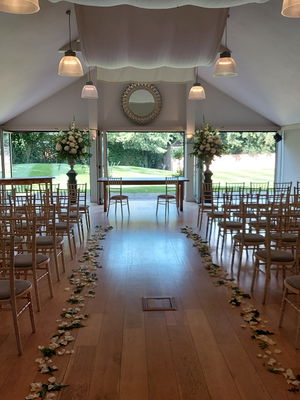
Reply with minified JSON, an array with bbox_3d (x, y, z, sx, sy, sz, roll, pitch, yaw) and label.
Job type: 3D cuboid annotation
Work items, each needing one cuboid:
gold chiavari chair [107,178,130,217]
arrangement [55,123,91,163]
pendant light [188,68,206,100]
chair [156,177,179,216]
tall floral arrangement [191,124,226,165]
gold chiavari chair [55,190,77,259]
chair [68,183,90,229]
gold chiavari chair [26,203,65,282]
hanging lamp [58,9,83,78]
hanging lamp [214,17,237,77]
[{"bbox_3d":[-0.710,-0.058,6.503,0.400,0.925,0.420,6,12,28],"label":"gold chiavari chair"},{"bbox_3d":[-2.060,-1.528,7.706,0.947,1.047,0.871,0,9,0],"label":"arrangement"},{"bbox_3d":[1.137,-2.863,6.938,0.410,0.864,0.410,0,9,0],"label":"pendant light"},{"bbox_3d":[0.403,-0.068,6.556,0.400,0.925,0.420,-8,13,-38],"label":"chair"},{"bbox_3d":[1.569,-1.476,7.714,0.948,1.049,0.872,0,9,0],"label":"tall floral arrangement"},{"bbox_3d":[-1.240,0.347,4.095,0.400,0.915,0.420,0,9,-1],"label":"gold chiavari chair"},{"bbox_3d":[-1.330,0.118,5.537,0.400,0.915,0.420,0,9,-1],"label":"chair"},{"bbox_3d":[-1.267,0.496,3.535,0.400,0.925,0.420,0,11,-2],"label":"gold chiavari chair"},{"bbox_3d":[-1.290,-2.529,4.662,0.405,1.000,0.405,0,9,0],"label":"hanging lamp"},{"bbox_3d":[1.235,-2.493,4.686,0.400,0.930,0.400,-1,11,-3],"label":"hanging lamp"}]

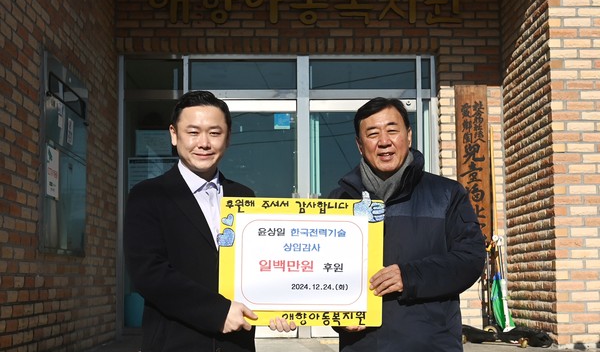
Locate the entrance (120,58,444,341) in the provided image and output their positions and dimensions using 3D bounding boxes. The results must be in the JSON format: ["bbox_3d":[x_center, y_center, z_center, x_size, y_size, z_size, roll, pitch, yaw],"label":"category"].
[{"bbox_3d":[-0.191,0.174,5.370,2.700,2.400,0.200,0,-3,-1],"label":"entrance"}]

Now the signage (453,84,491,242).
[{"bbox_3d":[1.452,-0.092,5.300,0.270,1.360,0.050,0,-3,-1],"label":"signage"}]

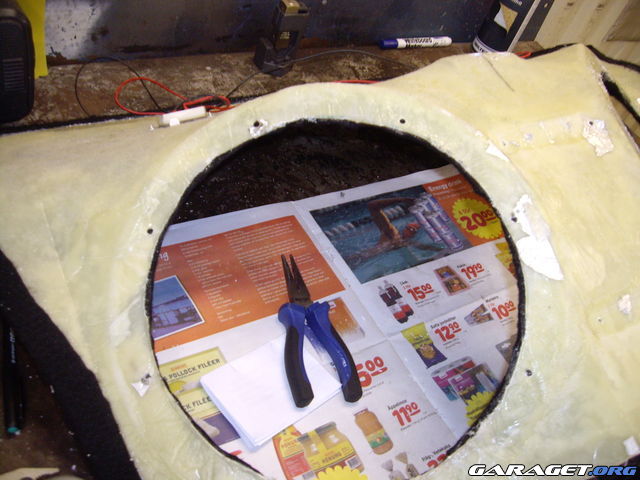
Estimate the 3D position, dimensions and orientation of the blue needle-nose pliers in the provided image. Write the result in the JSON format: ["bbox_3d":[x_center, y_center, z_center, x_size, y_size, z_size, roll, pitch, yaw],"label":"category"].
[{"bbox_3d":[-0.010,0.076,0.645,0.066,0.021,0.162,2,50,-25],"label":"blue needle-nose pliers"}]

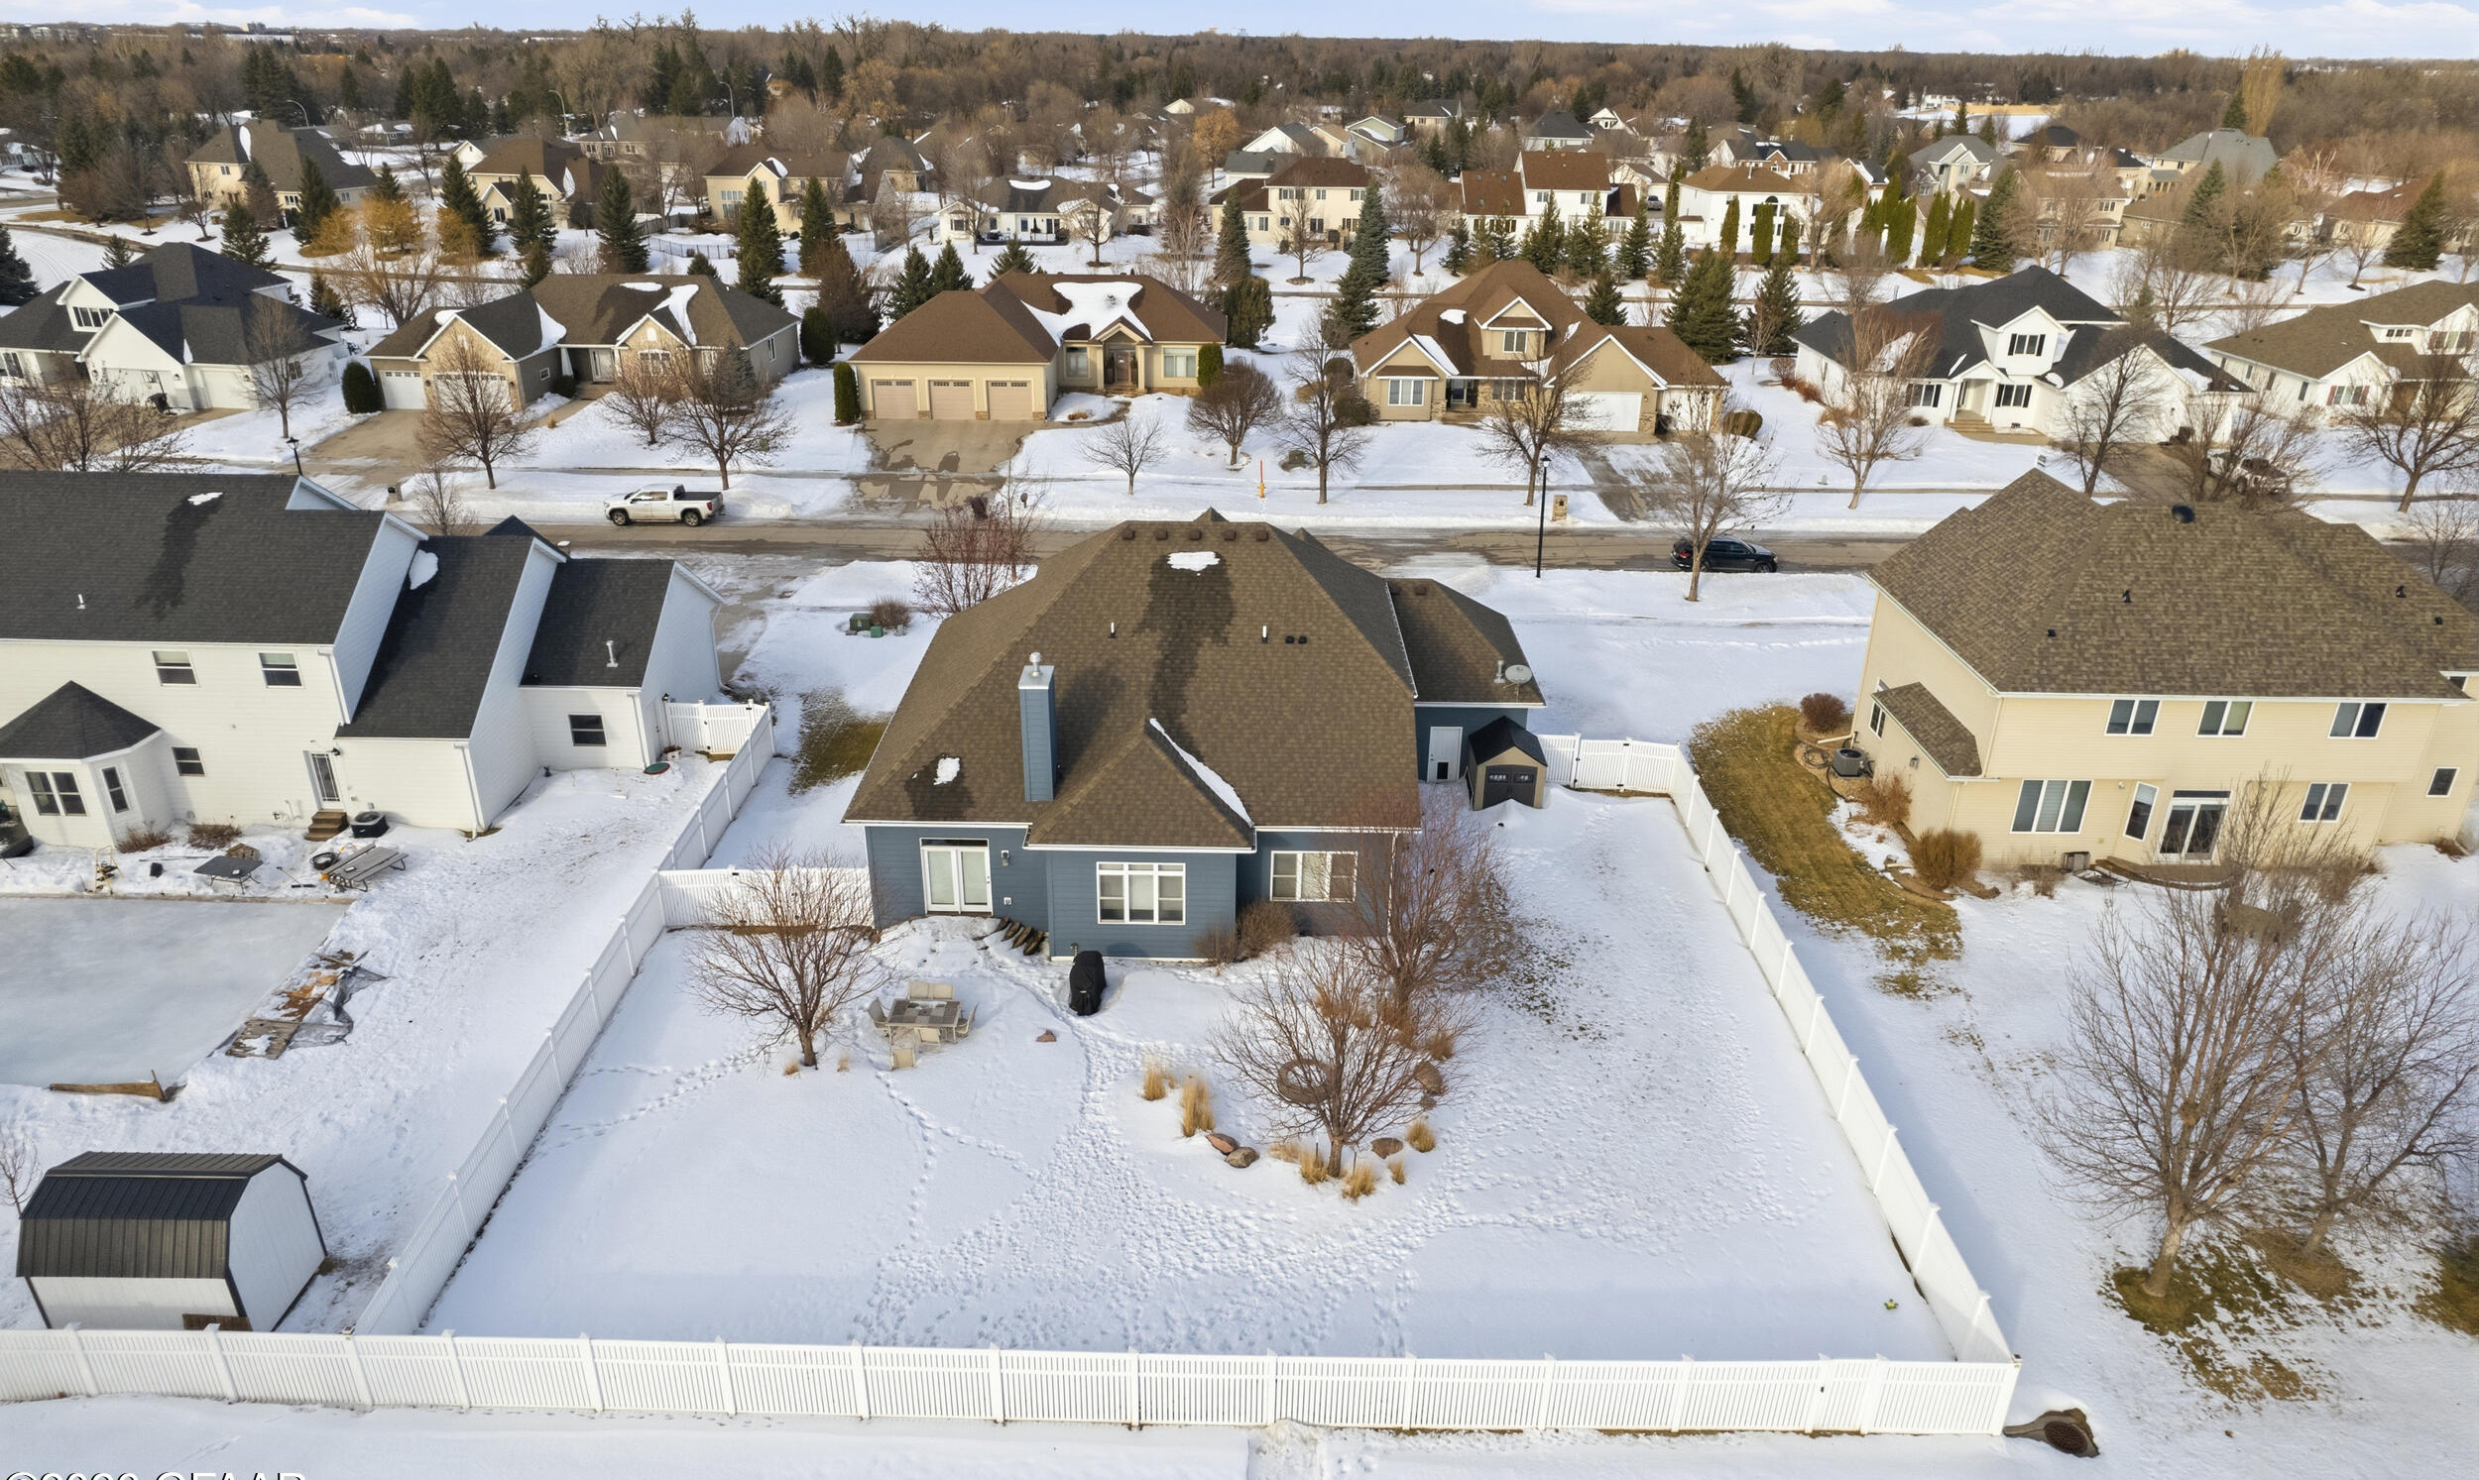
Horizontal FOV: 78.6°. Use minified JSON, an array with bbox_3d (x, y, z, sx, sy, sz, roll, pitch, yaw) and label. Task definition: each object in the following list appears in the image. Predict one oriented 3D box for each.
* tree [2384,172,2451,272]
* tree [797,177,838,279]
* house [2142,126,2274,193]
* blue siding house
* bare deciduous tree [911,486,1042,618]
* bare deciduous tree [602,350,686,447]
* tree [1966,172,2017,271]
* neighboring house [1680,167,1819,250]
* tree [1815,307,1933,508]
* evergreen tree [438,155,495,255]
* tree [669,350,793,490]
[{"bbox_3d":[136.624,-60.019,175.186,6.426,10.656,6.426,1,25,0],"label":"tree"},{"bbox_3d":[-42.330,-51.438,151.729,4.300,9.800,4.300,1,25,0],"label":"tree"},{"bbox_3d":[167.494,-101.041,263.985,21.000,10.300,15.000,1,25,0],"label":"house"},{"bbox_3d":[-0.370,-2.278,47.708,20.600,9.600,19.200,1,25,0],"label":"blue siding house"},{"bbox_3d":[-11.192,-7.502,63.149,5.088,5.757,5.088,1,25,0],"label":"bare deciduous tree"},{"bbox_3d":[-34.940,-20.200,89.240,5.000,5.520,5.000,1,25,0],"label":"bare deciduous tree"},{"bbox_3d":[85.091,-58.018,168.458,5.386,10.644,5.386,1,25,0],"label":"tree"},{"bbox_3d":[63.428,-66.697,188.422,14.200,9.200,14.000,1,25,0],"label":"neighboring house"},{"bbox_3d":[33.632,-17.517,80.576,6.300,10.800,6.300,1,25,0],"label":"tree"},{"bbox_3d":[-83.273,-57.211,161.998,5.700,10.300,5.530,1,25,0],"label":"evergreen tree"},{"bbox_3d":[-28.160,-17.180,81.640,6.800,7.580,6.800,1,25,0],"label":"tree"}]

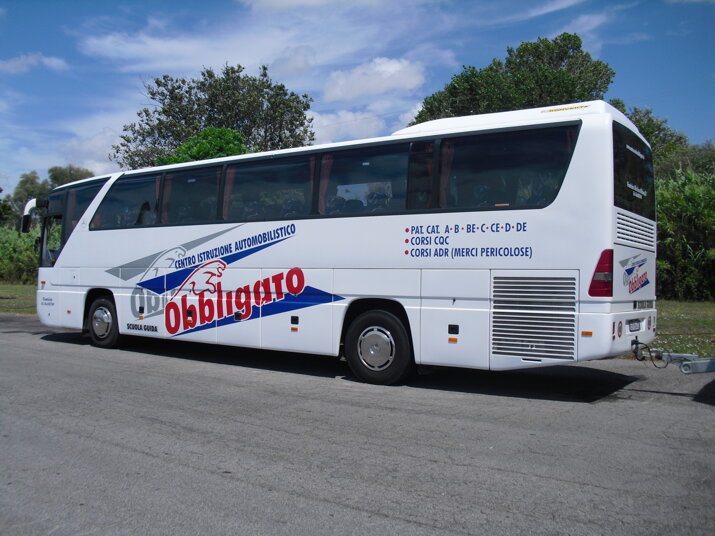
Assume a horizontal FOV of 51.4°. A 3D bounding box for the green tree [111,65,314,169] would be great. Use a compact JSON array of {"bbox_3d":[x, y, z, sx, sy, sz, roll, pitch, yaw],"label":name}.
[{"bbox_3d":[-6.091,-3.398,30.982,8.600,10.007,7.800,1,0,0],"label":"green tree"}]

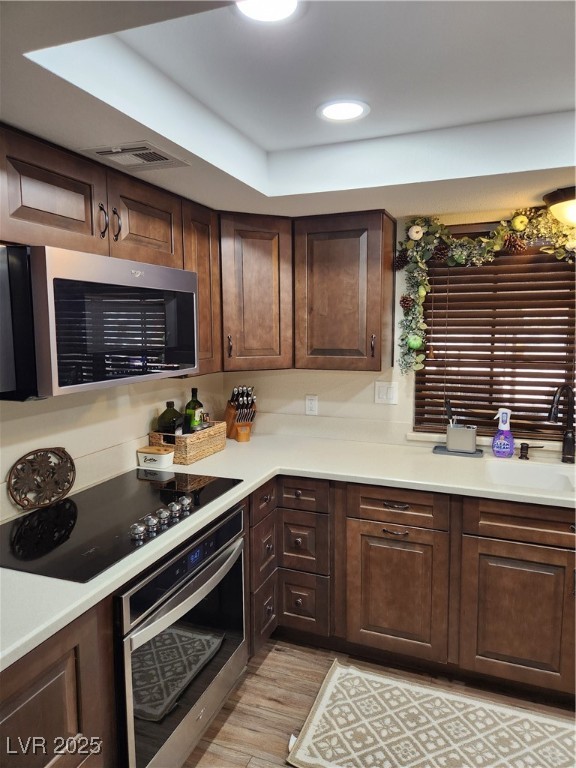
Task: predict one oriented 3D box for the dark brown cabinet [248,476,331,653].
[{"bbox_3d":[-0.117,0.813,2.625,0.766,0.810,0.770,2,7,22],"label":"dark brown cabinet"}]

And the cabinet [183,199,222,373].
[{"bbox_3d":[-0.531,-0.425,2.382,0.328,0.760,0.310,2,7,22],"label":"cabinet"}]

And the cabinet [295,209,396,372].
[{"bbox_3d":[0.303,-0.466,2.667,0.455,0.760,0.330,2,7,22],"label":"cabinet"}]

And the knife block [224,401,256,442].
[{"bbox_3d":[-0.287,0.199,3.027,0.115,0.250,0.190,-3,7,-24],"label":"knife block"}]

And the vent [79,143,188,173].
[{"bbox_3d":[-0.491,-0.736,1.673,0.235,0.025,0.250,2,7,22],"label":"vent"}]

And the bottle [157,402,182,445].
[{"bbox_3d":[-0.582,0.233,2.586,0.115,0.285,0.115,2,7,22],"label":"bottle"}]

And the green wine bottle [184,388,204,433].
[{"bbox_3d":[-0.497,0.191,2.764,0.088,0.320,0.088,2,7,22],"label":"green wine bottle"}]

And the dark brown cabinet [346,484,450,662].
[{"bbox_3d":[0.594,0.810,2.541,0.455,0.795,0.610,2,7,22],"label":"dark brown cabinet"}]

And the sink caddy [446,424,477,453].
[{"bbox_3d":[0.913,0.289,2.678,0.137,0.122,0.068,2,7,22],"label":"sink caddy"}]

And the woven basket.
[{"bbox_3d":[-0.506,0.299,2.672,0.215,0.140,0.380,2,7,22],"label":"woven basket"}]

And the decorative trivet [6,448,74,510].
[{"bbox_3d":[-0.903,0.349,1.889,0.025,0.212,0.288,-7,4,23],"label":"decorative trivet"}]

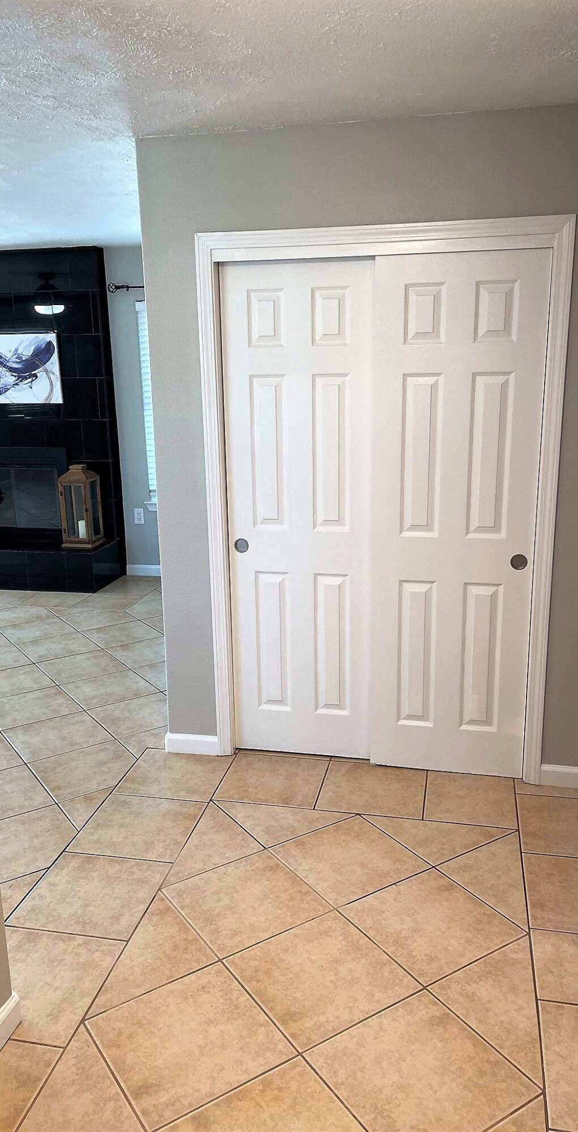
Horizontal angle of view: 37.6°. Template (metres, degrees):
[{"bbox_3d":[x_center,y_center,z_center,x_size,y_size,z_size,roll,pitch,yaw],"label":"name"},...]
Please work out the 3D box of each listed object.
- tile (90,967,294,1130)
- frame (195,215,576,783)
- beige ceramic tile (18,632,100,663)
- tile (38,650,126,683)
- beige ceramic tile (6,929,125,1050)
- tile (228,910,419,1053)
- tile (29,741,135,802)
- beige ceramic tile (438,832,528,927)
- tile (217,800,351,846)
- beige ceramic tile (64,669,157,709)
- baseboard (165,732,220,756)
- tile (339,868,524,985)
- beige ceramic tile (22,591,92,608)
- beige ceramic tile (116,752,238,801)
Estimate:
[{"bbox_3d":[-0.252,1.193,2.141,0.400,0.012,0.400,-10,16,-32],"label":"tile"},{"bbox_3d":[0.336,-0.195,3.311,1.343,2.112,0.120,2,14,13],"label":"frame"},{"bbox_3d":[-1.378,0.484,5.066,0.398,0.010,0.398,-10,16,-32],"label":"beige ceramic tile"},{"bbox_3d":[-1.163,0.570,4.777,0.404,0.011,0.404,-9,16,-32],"label":"tile"},{"bbox_3d":[-0.709,1.149,2.346,0.393,0.012,0.400,2,14,13],"label":"beige ceramic tile"},{"bbox_3d":[0.089,1.142,2.372,0.404,0.011,0.404,-9,16,-32],"label":"tile"},{"bbox_3d":[-0.833,0.862,3.564,0.404,0.011,0.404,-9,16,-32],"label":"tile"},{"bbox_3d":[0.621,1.011,2.800,0.279,0.010,0.560,2,14,12],"label":"beige ceramic tile"},{"bbox_3d":[-0.047,0.963,3.115,0.563,0.011,0.281,2,14,12],"label":"tile"},{"bbox_3d":[-0.939,0.648,4.445,0.404,0.011,0.404,-9,16,-32],"label":"beige ceramic tile"},{"bbox_3d":[-0.418,0.766,3.655,0.240,0.087,0.015,2,14,12],"label":"baseboard"},{"bbox_3d":[0.427,1.079,2.570,0.400,0.012,0.400,-10,16,-32],"label":"tile"},{"bbox_3d":[-1.679,0.246,6.131,0.392,0.011,0.392,2,14,12],"label":"beige ceramic tile"},{"bbox_3d":[-0.461,0.857,3.489,0.394,0.010,0.398,2,14,12],"label":"beige ceramic tile"}]

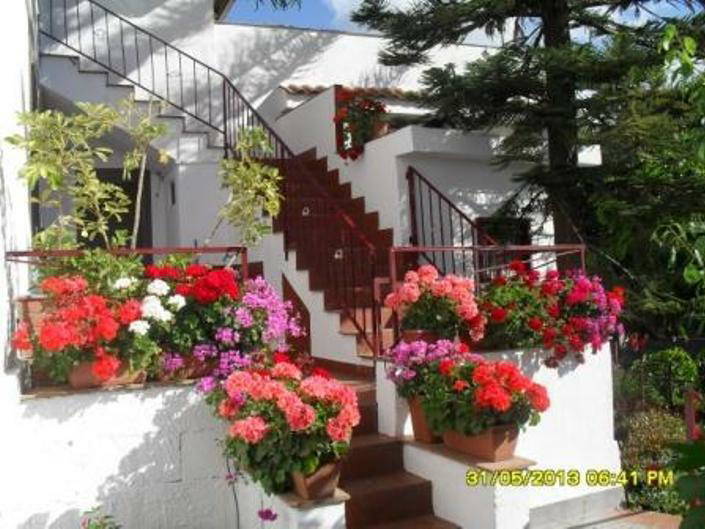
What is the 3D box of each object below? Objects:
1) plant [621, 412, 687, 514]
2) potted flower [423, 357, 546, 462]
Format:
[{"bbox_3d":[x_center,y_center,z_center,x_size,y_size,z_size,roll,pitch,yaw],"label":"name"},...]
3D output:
[{"bbox_3d":[2.232,1.456,5.300,0.356,0.749,0.391,-1,-6,-20],"label":"plant"},{"bbox_3d":[0.712,0.772,3.880,0.568,0.531,0.624,-1,-6,-20],"label":"potted flower"}]

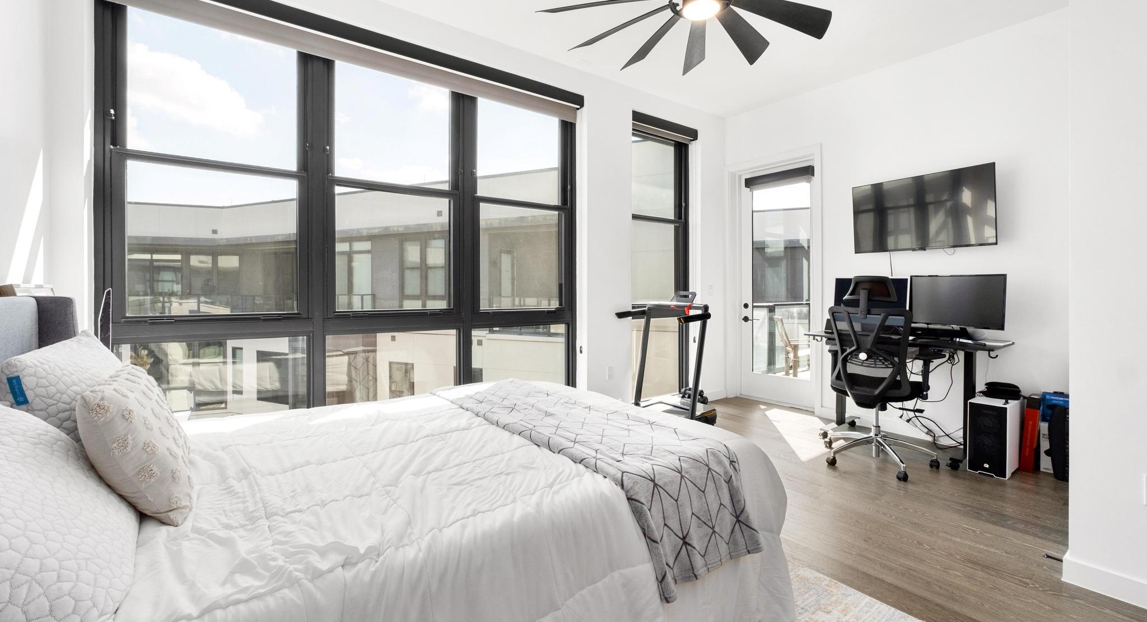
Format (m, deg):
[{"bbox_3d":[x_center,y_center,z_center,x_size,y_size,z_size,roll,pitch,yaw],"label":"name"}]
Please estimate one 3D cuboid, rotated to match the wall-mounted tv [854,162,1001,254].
[{"bbox_3d":[2.681,-0.764,3.717,0.071,0.571,0.974,-6,4,-32],"label":"wall-mounted tv"}]

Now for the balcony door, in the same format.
[{"bbox_3d":[2.113,-0.277,5.002,0.071,2.489,0.867,-1,2,-38],"label":"balcony door"}]

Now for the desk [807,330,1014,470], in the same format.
[{"bbox_3d":[2.485,0.624,3.623,0.592,0.826,1.214,-1,2,-38],"label":"desk"}]

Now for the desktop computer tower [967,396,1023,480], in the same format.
[{"bbox_3d":[2.829,0.826,3.206,0.398,0.459,0.209,-1,2,-37],"label":"desktop computer tower"}]

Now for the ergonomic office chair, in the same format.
[{"bbox_3d":[2.102,0.413,3.317,0.663,1.275,0.653,-1,2,-37],"label":"ergonomic office chair"}]

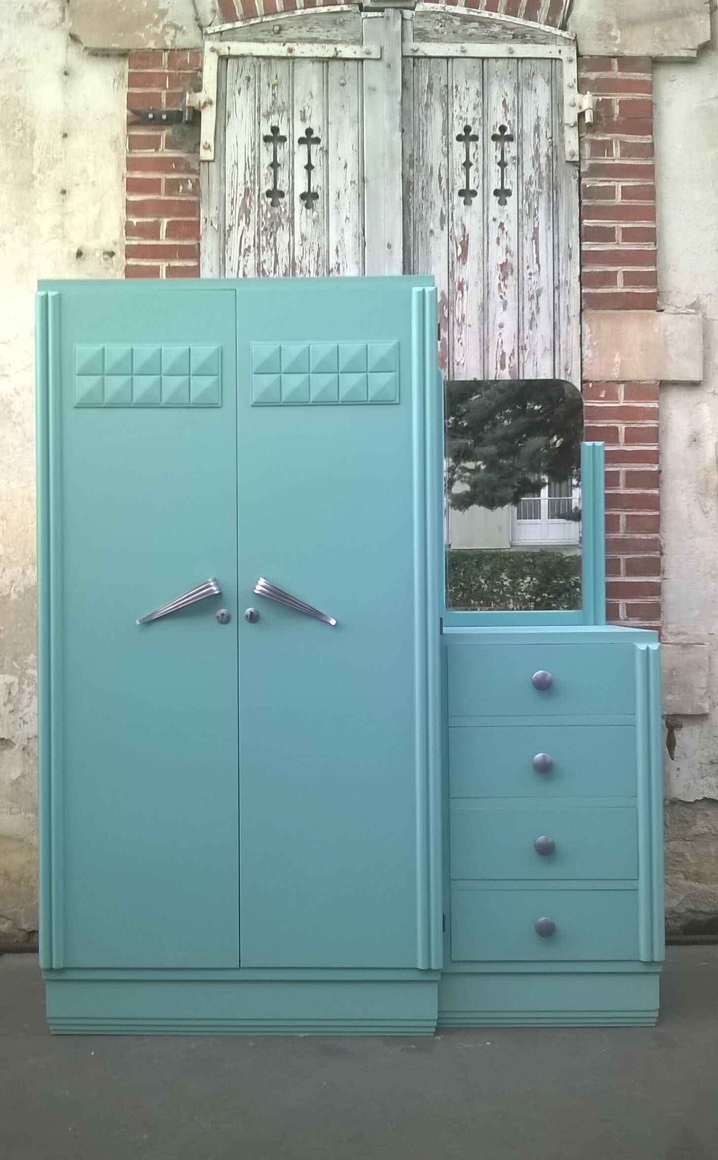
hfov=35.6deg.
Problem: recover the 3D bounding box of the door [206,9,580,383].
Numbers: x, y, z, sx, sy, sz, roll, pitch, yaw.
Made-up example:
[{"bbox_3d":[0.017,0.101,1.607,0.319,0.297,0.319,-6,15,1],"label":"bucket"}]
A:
[{"bbox_3d":[0.098,-0.646,3.370,1.140,2.100,0.055,0,-1,-2],"label":"door"}]

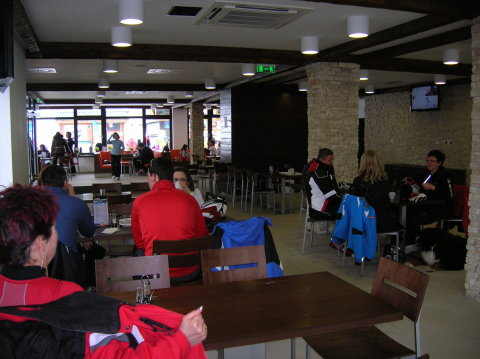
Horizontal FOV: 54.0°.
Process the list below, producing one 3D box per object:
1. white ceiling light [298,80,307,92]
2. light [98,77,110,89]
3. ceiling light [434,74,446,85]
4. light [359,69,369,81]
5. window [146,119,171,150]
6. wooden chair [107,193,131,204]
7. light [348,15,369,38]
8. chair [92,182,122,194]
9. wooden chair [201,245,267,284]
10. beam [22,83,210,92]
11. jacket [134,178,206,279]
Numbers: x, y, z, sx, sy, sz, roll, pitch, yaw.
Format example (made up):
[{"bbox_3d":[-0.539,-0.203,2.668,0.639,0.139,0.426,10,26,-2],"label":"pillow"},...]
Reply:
[{"bbox_3d":[1.516,-2.250,11.414,0.225,0.205,0.225,-2,6,-18],"label":"white ceiling light"},{"bbox_3d":[-2.882,-2.055,10.018,0.225,0.205,0.225,-2,6,-18],"label":"light"},{"bbox_3d":[4.092,-2.050,9.616,0.225,0.205,0.225,-2,6,-18],"label":"ceiling light"},{"bbox_3d":[2.495,-2.120,9.486,0.235,0.190,0.235,-2,6,-18],"label":"light"},{"bbox_3d":[-3.564,-1.917,20.510,1.064,1.497,0.118,-3,6,-18],"label":"window"},{"bbox_3d":[-1.589,0.612,5.878,0.440,0.840,0.500,-2,6,-18],"label":"wooden chair"},{"bbox_3d":[1.352,-1.727,5.343,0.235,0.190,0.235,-2,6,-18],"label":"light"},{"bbox_3d":[-2.007,0.516,7.229,0.448,0.837,0.542,-3,6,-18],"label":"chair"},{"bbox_3d":[0.042,0.877,2.792,0.430,0.860,0.520,-2,6,-18],"label":"wooden chair"},{"bbox_3d":[-2.809,-2.198,11.152,4.531,0.197,0.246,-3,6,-18],"label":"beam"},{"bbox_3d":[-0.568,0.391,3.786,0.561,0.739,0.414,-3,6,-18],"label":"jacket"}]

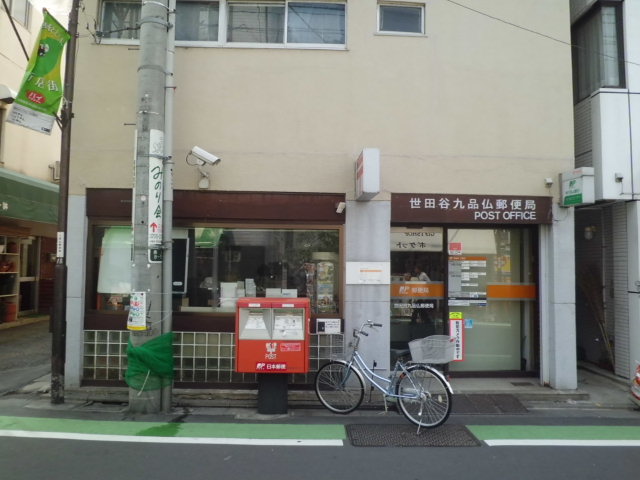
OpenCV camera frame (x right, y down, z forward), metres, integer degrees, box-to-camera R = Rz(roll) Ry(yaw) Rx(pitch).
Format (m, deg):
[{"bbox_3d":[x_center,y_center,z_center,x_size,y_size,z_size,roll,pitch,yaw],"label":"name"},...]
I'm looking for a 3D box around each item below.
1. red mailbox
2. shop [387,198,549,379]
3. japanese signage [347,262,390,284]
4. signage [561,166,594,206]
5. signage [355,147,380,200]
[{"bbox_3d":[-0.540,1.116,5.645,0.804,0.813,0.441,1,-3,-1],"label":"red mailbox"},{"bbox_3d":[1.958,0.559,6.252,2.009,2.313,0.490,1,-3,-1],"label":"shop"},{"bbox_3d":[0.607,0.419,6.017,0.549,0.274,0.020,1,-3,-1],"label":"japanese signage"},{"bbox_3d":[3.107,-0.632,5.811,0.142,0.412,0.451,1,-3,-1],"label":"signage"},{"bbox_3d":[0.562,-0.763,5.684,0.186,0.470,0.588,1,-3,-1],"label":"signage"}]

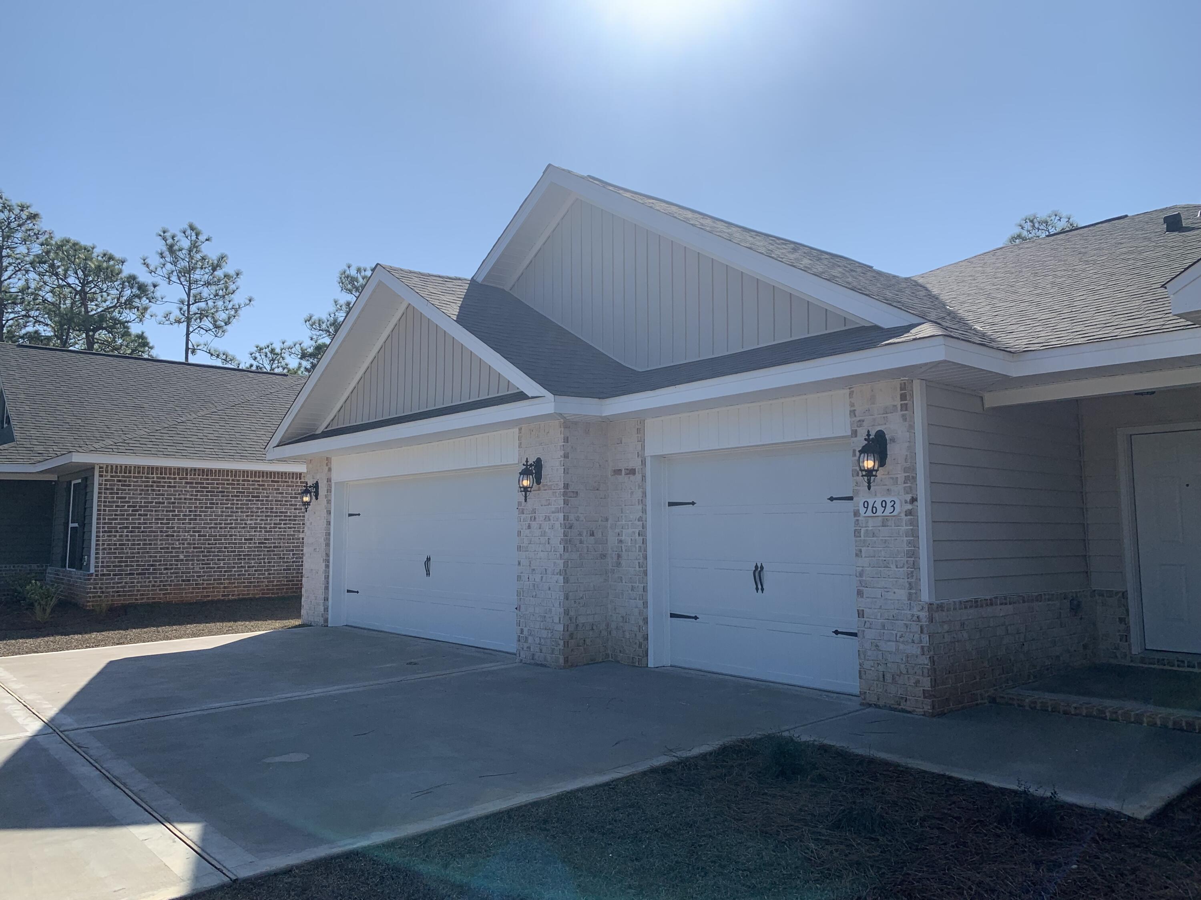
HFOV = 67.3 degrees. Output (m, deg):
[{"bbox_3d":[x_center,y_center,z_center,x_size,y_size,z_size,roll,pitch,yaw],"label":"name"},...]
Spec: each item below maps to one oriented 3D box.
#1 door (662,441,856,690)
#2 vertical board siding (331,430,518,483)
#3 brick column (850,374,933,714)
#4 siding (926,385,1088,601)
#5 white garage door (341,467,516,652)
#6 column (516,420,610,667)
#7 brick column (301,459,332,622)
[{"bbox_3d":[1.485,1.028,8.291,0.070,2.140,2.440,4,-7,-40],"label":"door"},{"bbox_3d":[-2.487,0.137,11.884,0.060,0.381,4.940,4,-7,-40],"label":"vertical board siding"},{"bbox_3d":[2.389,0.751,7.184,0.300,2.551,0.623,4,-7,-40],"label":"brick column"},{"bbox_3d":[3.666,0.406,7.982,2.874,1.718,0.060,4,-7,-40],"label":"siding"},{"bbox_3d":[-2.215,1.378,11.738,0.070,2.140,4.870,4,-7,-40],"label":"white garage door"},{"bbox_3d":[-0.406,1.014,9.774,0.625,2.551,0.820,4,-7,-40],"label":"column"},{"bbox_3d":[-4.275,1.453,14.137,0.350,2.549,0.994,4,-7,-40],"label":"brick column"}]

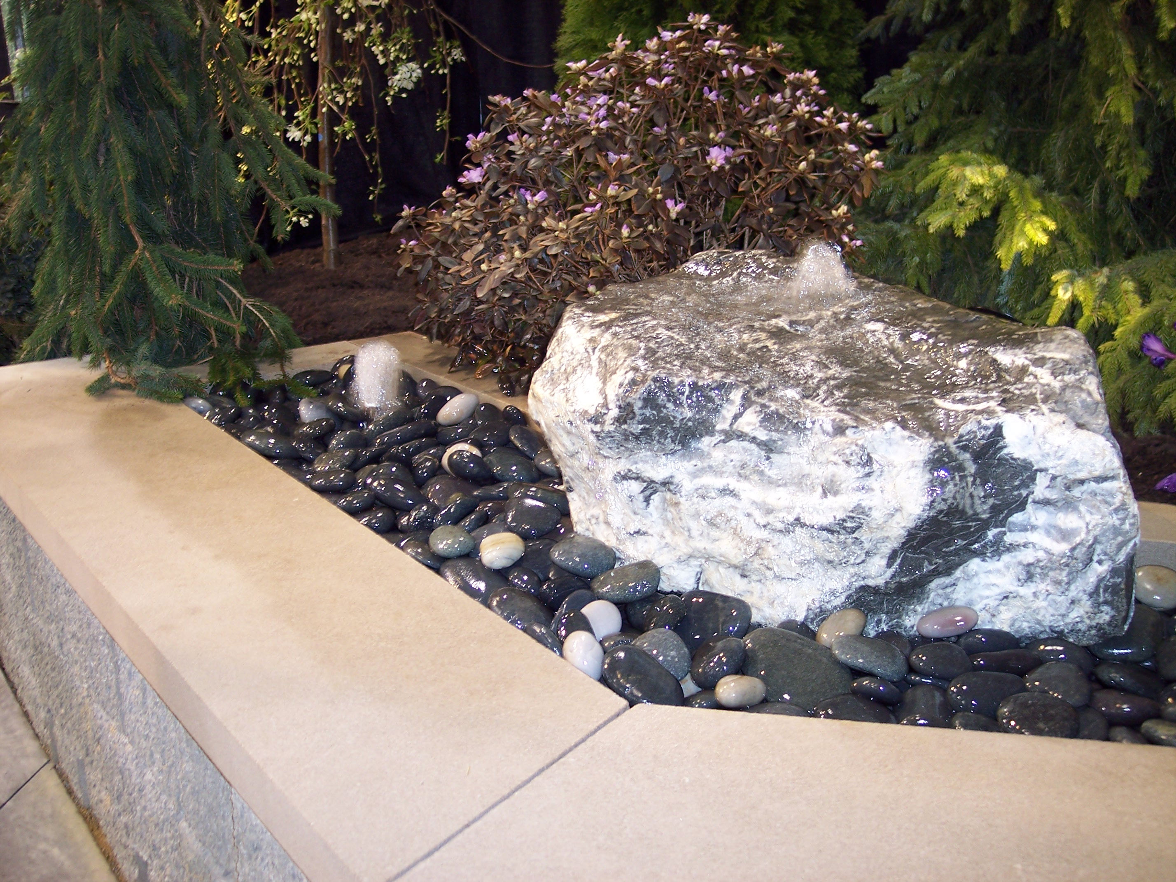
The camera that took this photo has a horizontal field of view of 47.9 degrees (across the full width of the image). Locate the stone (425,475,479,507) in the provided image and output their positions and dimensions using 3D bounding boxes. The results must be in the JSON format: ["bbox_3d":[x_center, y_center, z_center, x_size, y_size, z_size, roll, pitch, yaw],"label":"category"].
[{"bbox_3d":[-0.245,0.091,2.380,0.114,0.056,0.082,26,34,36],"label":"stone"}]

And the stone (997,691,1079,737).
[{"bbox_3d":[0.483,0.294,1.421,0.083,0.043,0.062,4,25,21],"label":"stone"}]

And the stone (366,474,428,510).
[{"bbox_3d":[-0.361,0.096,2.500,0.125,0.046,0.079,26,19,21],"label":"stone"}]

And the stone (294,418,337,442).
[{"bbox_3d":[-0.605,-0.026,2.944,0.102,0.041,0.070,-25,25,-38],"label":"stone"}]

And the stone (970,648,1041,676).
[{"bbox_3d":[0.497,0.263,1.573,0.084,0.034,0.049,-1,6,16],"label":"stone"}]

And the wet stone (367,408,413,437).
[{"bbox_3d":[-0.377,-0.034,2.536,0.100,0.045,0.058,-25,21,-14],"label":"wet stone"}]

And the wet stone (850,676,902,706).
[{"bbox_3d":[0.329,0.285,1.508,0.060,0.030,0.041,18,10,23],"label":"wet stone"}]

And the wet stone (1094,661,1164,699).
[{"bbox_3d":[0.717,0.317,1.754,0.094,0.040,0.058,18,25,11],"label":"wet stone"}]

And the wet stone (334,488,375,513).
[{"bbox_3d":[-0.409,0.105,2.325,0.073,0.035,0.053,-20,29,-29],"label":"wet stone"}]

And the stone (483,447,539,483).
[{"bbox_3d":[-0.145,0.044,2.509,0.116,0.056,0.084,16,28,25],"label":"stone"}]

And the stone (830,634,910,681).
[{"bbox_3d":[0.357,0.276,1.687,0.101,0.046,0.071,16,24,26],"label":"stone"}]

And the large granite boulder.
[{"bbox_3d":[0.362,-0.022,2.034,0.830,0.430,0.540,5,18,18],"label":"large granite boulder"}]

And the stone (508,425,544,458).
[{"bbox_3d":[-0.112,0.003,2.438,0.093,0.039,0.062,46,29,15],"label":"stone"}]

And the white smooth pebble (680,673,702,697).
[{"bbox_3d":[0.130,0.322,1.741,0.058,0.039,0.046,2,16,0],"label":"white smooth pebble"}]

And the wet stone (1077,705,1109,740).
[{"bbox_3d":[0.614,0.354,1.632,0.066,0.038,0.052,2,27,0],"label":"wet stone"}]

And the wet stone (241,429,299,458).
[{"bbox_3d":[-0.677,0.009,2.830,0.131,0.047,0.083,19,13,4],"label":"wet stone"}]

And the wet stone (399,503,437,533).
[{"bbox_3d":[-0.305,0.138,2.381,0.059,0.035,0.092,1,25,27],"label":"wet stone"}]

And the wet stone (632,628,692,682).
[{"bbox_3d":[0.098,0.287,1.780,0.086,0.044,0.069,30,46,6],"label":"wet stone"}]

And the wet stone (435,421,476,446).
[{"bbox_3d":[-0.247,-0.016,2.479,0.085,0.042,0.055,-25,30,-17],"label":"wet stone"}]

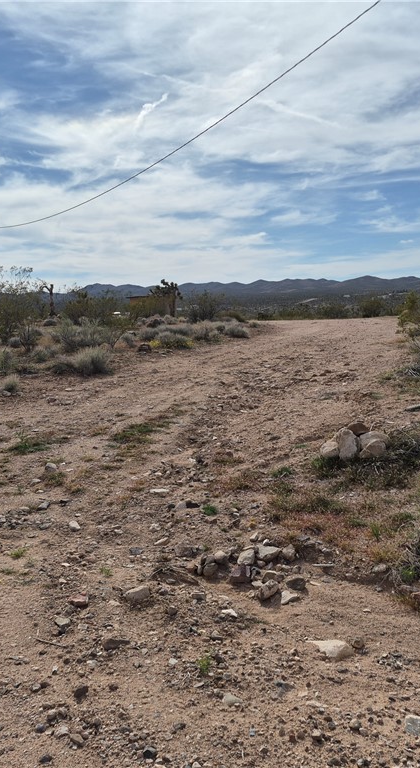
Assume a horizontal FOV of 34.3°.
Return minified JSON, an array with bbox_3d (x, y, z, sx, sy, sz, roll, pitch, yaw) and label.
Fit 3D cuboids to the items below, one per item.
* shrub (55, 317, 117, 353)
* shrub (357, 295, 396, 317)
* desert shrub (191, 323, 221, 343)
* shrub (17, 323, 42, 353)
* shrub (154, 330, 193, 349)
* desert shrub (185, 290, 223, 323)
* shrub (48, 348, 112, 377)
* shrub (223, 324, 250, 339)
[{"bbox_3d":[-3.099,-1.173,16.800,1.580,0.889,1.264,-1,8,0],"label":"shrub"},{"bbox_3d":[8.320,-3.848,34.000,1.773,1.264,1.685,1,8,14],"label":"shrub"},{"bbox_3d":[-0.146,-1.665,22.000,0.941,0.603,0.847,0,7,0],"label":"desert shrub"},{"bbox_3d":[-4.934,-1.271,18.600,0.689,0.771,0.700,0,7,0],"label":"shrub"},{"bbox_3d":[-0.853,-1.047,15.874,0.913,0.394,0.754,0,7,-3],"label":"shrub"},{"bbox_3d":[-0.306,-3.645,32.000,1.787,1.505,1.644,-1,8,0],"label":"desert shrub"},{"bbox_3d":[-2.341,-0.389,12.300,1.147,0.471,0.860,-2,8,-11],"label":"shrub"},{"bbox_3d":[0.714,-1.420,18.314,0.777,0.357,0.679,0,7,2],"label":"shrub"}]

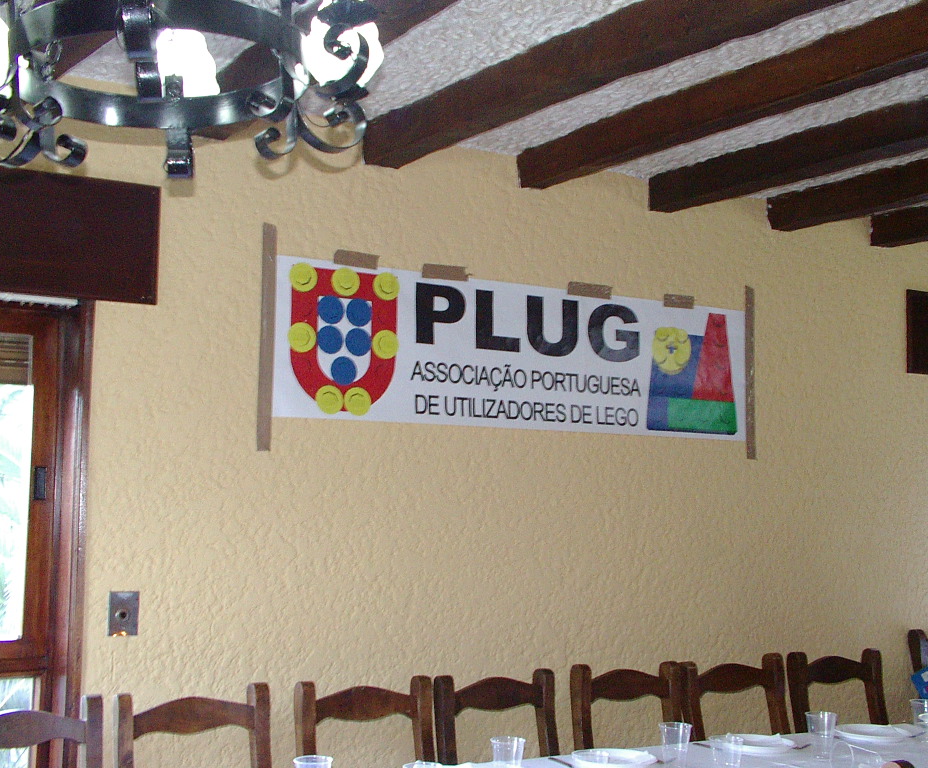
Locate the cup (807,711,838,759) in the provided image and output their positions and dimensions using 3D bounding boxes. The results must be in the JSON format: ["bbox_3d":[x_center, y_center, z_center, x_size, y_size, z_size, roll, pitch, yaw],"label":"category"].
[{"bbox_3d":[0.956,0.938,3.630,0.086,0.120,0.086,1,-5,0],"label":"cup"}]

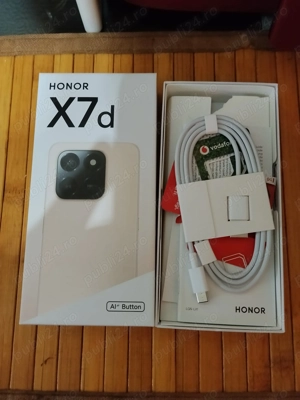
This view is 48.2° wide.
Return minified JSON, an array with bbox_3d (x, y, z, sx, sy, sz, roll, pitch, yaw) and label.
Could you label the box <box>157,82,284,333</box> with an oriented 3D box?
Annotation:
[{"bbox_3d":[0.051,0.001,0.256,0.087,0.029,0.180,2,80,2],"label":"box"}]

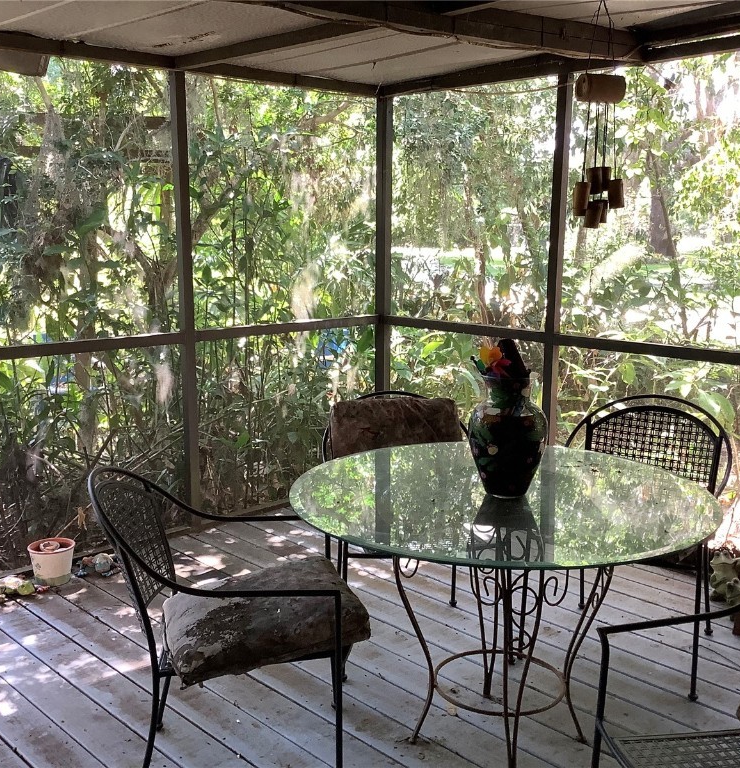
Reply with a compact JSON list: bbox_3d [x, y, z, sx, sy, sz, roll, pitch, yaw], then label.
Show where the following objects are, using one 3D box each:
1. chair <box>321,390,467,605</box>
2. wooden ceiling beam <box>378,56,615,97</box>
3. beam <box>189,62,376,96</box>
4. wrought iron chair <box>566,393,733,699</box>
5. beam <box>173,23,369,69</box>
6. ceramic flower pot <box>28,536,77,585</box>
[{"bbox_3d":[0.136,0.473,3.159,0.589,0.822,0.624,-2,10,-13],"label":"chair"},{"bbox_3d":[0.563,-1.453,4.315,0.074,0.070,1.480,-9,13,-43],"label":"wooden ceiling beam"},{"bbox_3d":[-0.402,-1.474,4.451,1.249,0.067,0.074,-9,13,-43],"label":"beam"},{"bbox_3d":[0.891,0.481,3.101,0.589,0.822,0.624,5,11,30],"label":"wrought iron chair"},{"bbox_3d":[-0.413,-1.314,3.558,0.050,0.063,1.208,-9,13,-43],"label":"beam"},{"bbox_3d":[-1.286,0.725,3.718,0.188,0.143,0.188,0,10,0],"label":"ceramic flower pot"}]

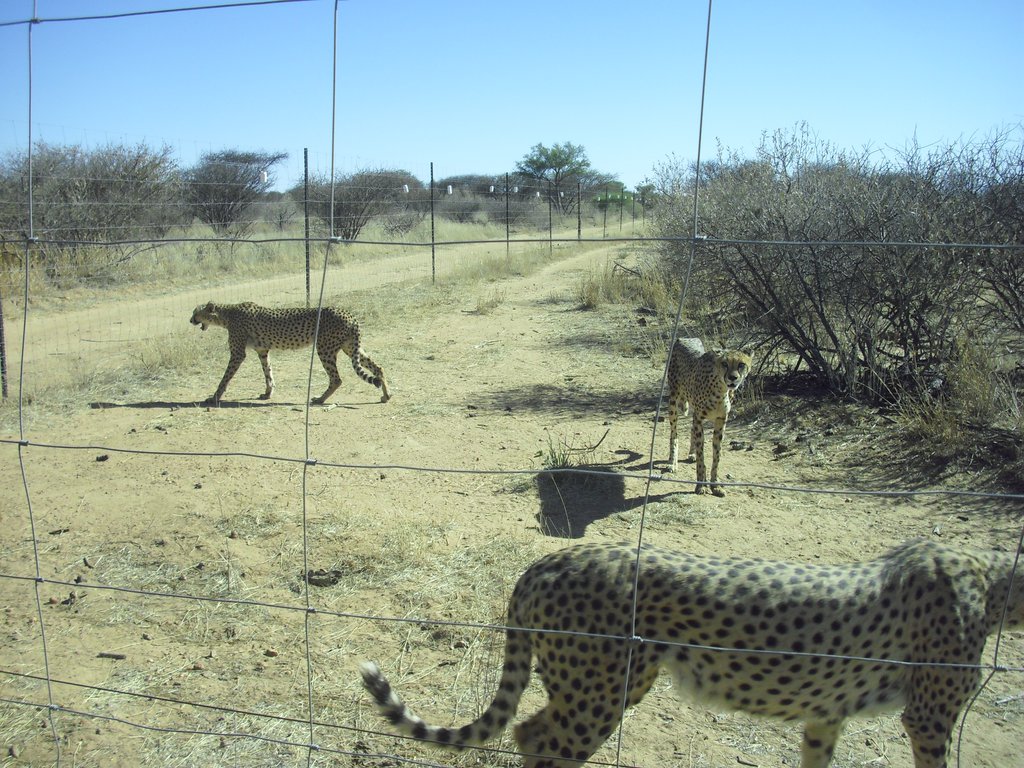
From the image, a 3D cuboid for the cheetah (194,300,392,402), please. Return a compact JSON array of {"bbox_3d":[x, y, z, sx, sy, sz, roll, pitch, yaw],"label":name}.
[{"bbox_3d":[-1.680,-0.239,8.639,1.480,0.770,0.340,0,9,2],"label":"cheetah"}]

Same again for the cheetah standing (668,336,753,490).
[{"bbox_3d":[1.045,0.131,6.207,0.310,0.800,1.340,-1,9,-4],"label":"cheetah standing"}]

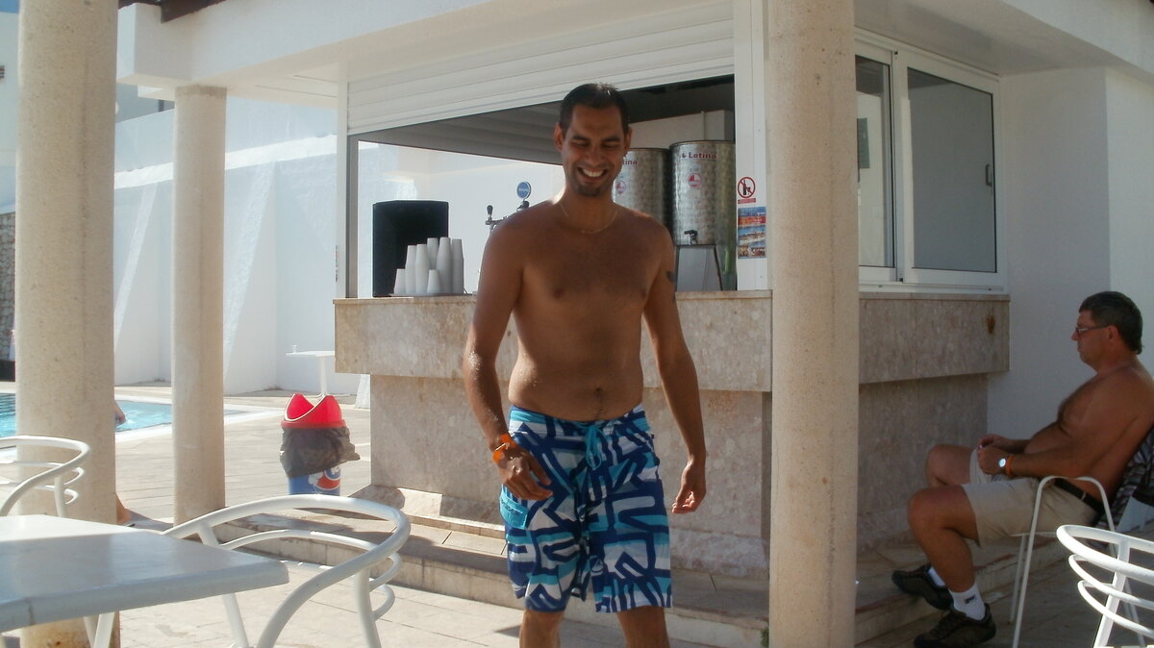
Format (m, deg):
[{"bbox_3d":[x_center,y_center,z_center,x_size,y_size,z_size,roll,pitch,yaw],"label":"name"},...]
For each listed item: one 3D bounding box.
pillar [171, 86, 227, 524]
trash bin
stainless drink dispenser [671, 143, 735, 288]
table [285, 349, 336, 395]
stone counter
[{"bbox_3d":[-2.158,-0.082,6.880,0.295,2.470,0.295,0,0,42],"label":"pillar"},{"bbox_3d":[-1.677,0.800,7.802,0.460,0.700,0.440,0,0,0],"label":"trash bin"},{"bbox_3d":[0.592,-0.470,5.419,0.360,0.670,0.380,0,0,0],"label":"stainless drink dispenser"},{"bbox_3d":[-3.946,0.776,18.802,0.900,0.690,0.850,0,0,42],"label":"table"},{"bbox_3d":[0.480,0.441,6.491,2.830,1.170,2.280,0,0,42],"label":"stone counter"}]

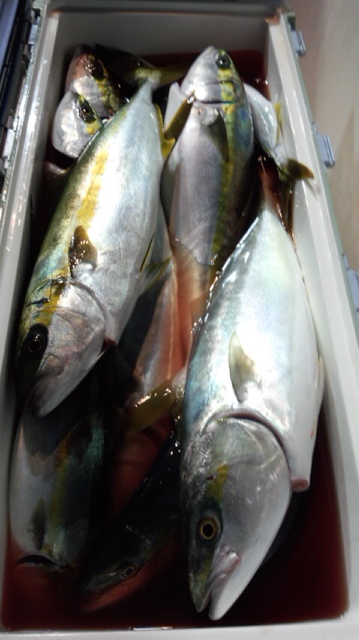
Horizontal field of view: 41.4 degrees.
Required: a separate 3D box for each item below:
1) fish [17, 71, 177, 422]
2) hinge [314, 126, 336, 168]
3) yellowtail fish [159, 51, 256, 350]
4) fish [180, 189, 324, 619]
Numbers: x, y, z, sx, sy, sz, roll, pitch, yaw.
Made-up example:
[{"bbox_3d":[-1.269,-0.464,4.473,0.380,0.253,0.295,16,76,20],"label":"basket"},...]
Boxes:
[{"bbox_3d":[-0.082,-0.149,0.588,0.132,0.080,0.516,-1,59,16],"label":"fish"},{"bbox_3d":[0.183,-0.216,0.594,0.018,0.030,0.052,-1,62,-1],"label":"hinge"},{"bbox_3d":[0.042,-0.183,0.648,0.117,0.080,0.469,14,67,-27],"label":"yellowtail fish"},{"bbox_3d":[0.087,0.009,0.536,0.136,0.085,0.539,1,57,12],"label":"fish"}]

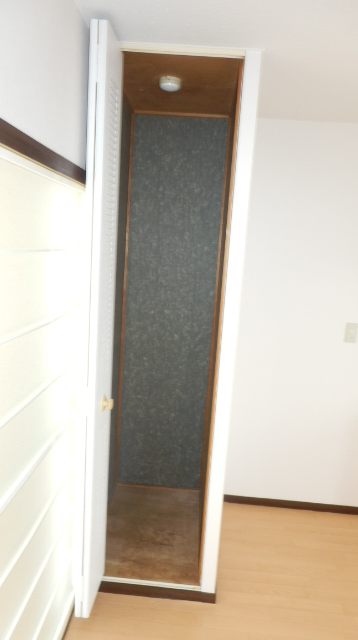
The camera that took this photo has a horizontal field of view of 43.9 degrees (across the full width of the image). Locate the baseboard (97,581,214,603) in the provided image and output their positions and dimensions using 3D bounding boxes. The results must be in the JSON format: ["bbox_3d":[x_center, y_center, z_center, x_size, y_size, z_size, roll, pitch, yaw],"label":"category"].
[{"bbox_3d":[-0.124,1.287,2.094,0.581,0.061,0.016,4,9,3],"label":"baseboard"}]

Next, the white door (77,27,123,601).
[{"bbox_3d":[-0.327,0.100,1.799,0.063,2.285,0.270,4,9,3],"label":"white door"}]

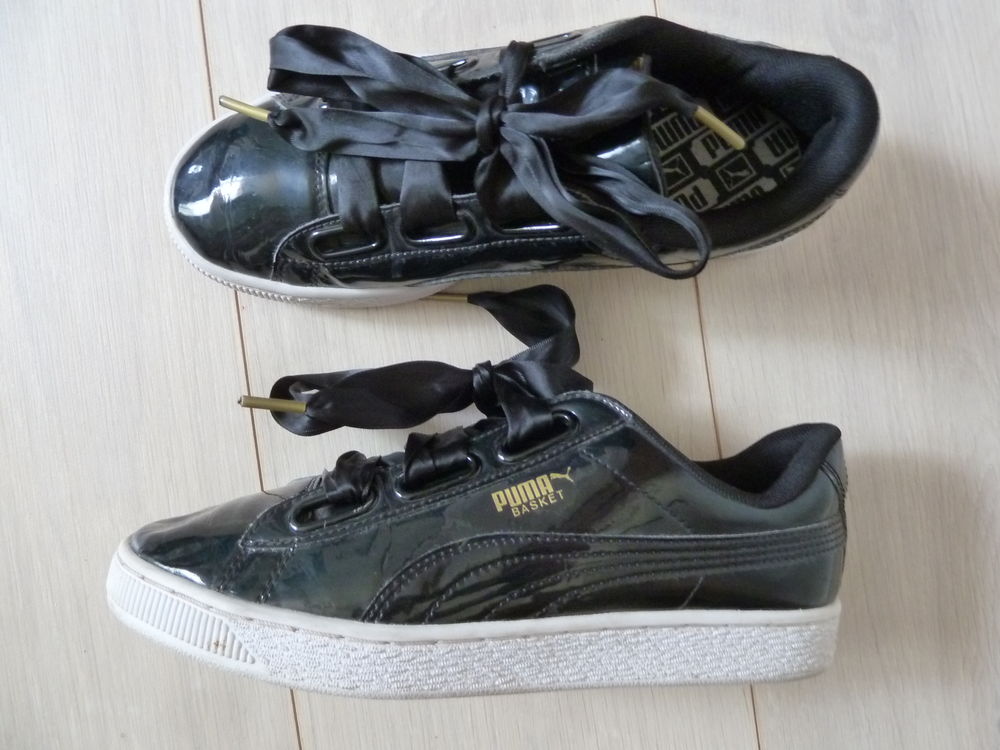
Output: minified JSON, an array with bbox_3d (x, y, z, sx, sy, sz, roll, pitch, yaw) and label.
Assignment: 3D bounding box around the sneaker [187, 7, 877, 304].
[{"bbox_3d":[-0.004,-0.079,0.261,0.267,0.102,0.100,-2,90,0],"label":"sneaker"}]

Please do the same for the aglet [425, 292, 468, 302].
[{"bbox_3d":[-0.024,-0.033,0.308,0.021,0.004,0.004,0,90,0],"label":"aglet"}]

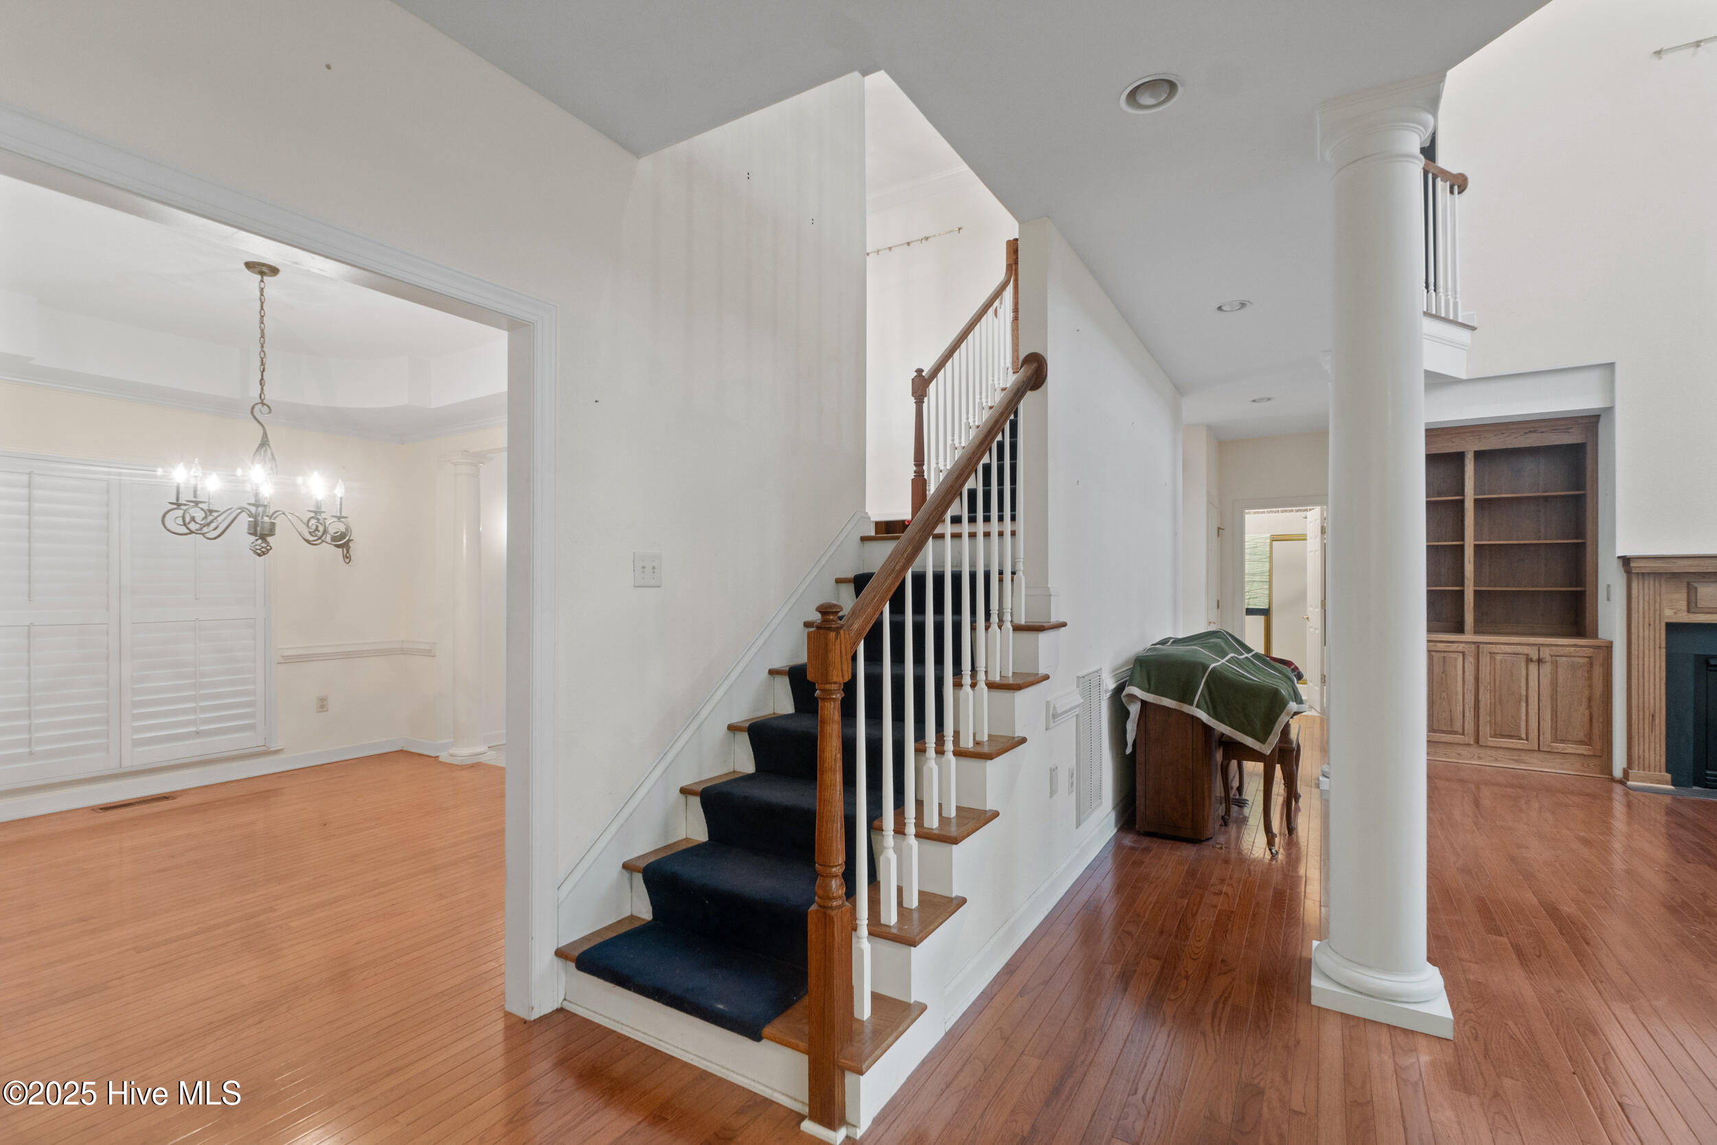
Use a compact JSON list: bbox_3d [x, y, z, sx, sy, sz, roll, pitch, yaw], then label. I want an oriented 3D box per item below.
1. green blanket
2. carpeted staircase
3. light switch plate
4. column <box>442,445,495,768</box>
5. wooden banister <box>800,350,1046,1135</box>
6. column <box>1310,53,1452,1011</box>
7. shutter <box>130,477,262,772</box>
[{"bbox_3d":[1.925,0.630,3.849,0.780,0.580,1.080,0,0,31],"label":"green blanket"},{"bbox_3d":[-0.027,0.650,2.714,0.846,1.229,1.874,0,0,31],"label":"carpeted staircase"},{"bbox_3d":[-0.724,-0.010,2.455,0.010,0.123,0.125,0,0,32],"label":"light switch plate"},{"bbox_3d":[-2.776,0.246,5.088,0.265,2.150,0.265,0,0,31],"label":"column"},{"bbox_3d":[0.319,0.198,2.341,0.125,2.240,1.600,0,0,32],"label":"wooden banister"},{"bbox_3d":[1.626,-0.063,2.258,0.340,2.770,0.340,0,0,31],"label":"column"},{"bbox_3d":[-4.081,0.295,4.420,0.050,1.670,0.660,0,0,33],"label":"shutter"}]

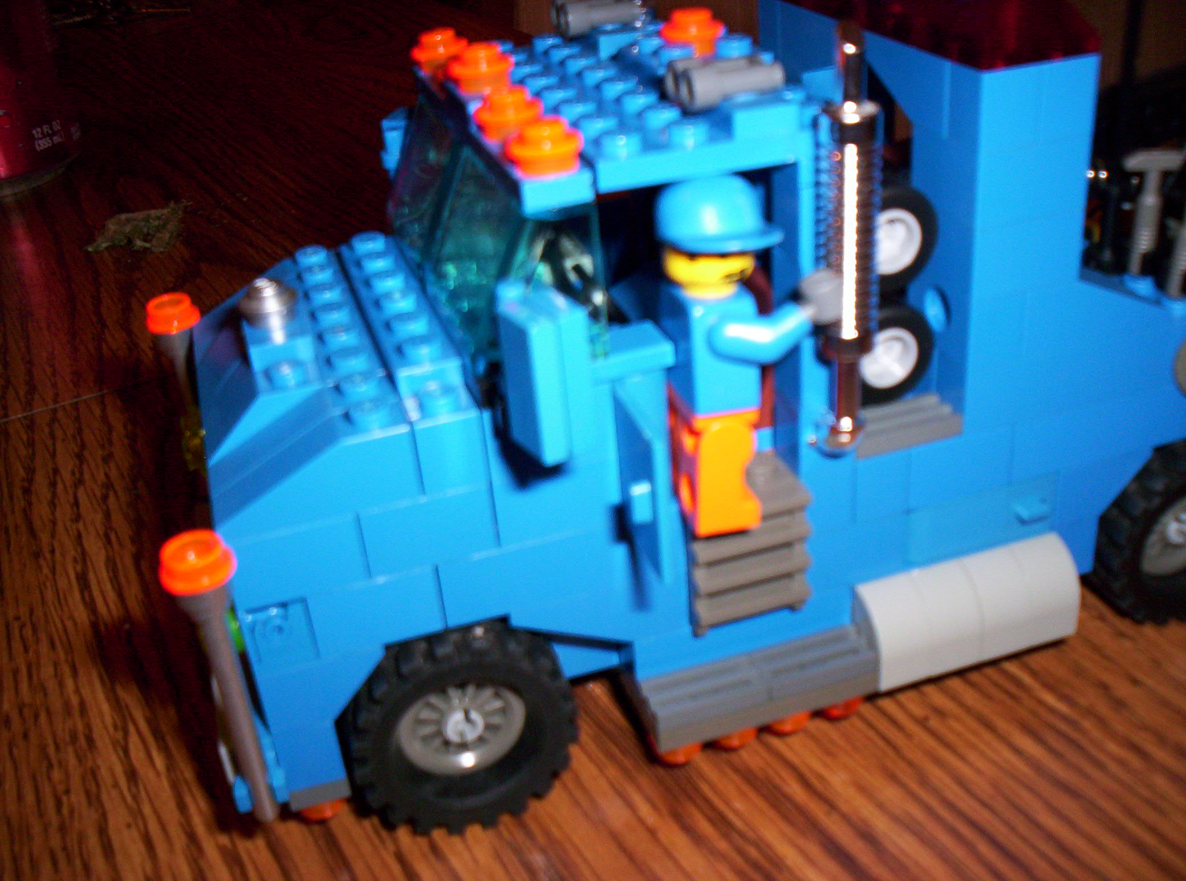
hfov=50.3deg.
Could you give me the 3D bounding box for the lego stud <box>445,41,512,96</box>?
[{"bbox_3d":[-0.014,-0.047,0.160,0.008,0.005,0.008,-13,30,-13],"label":"lego stud"}]

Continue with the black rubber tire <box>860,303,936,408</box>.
[{"bbox_3d":[0.039,-0.012,0.171,0.014,0.014,0.005,-13,30,-13],"label":"black rubber tire"}]

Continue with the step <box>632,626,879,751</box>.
[{"bbox_3d":[0.023,0.033,0.172,0.032,0.006,0.008,-13,30,-13],"label":"step"}]

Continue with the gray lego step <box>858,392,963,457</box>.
[{"bbox_3d":[0.041,-0.002,0.170,0.016,0.003,0.008,-13,30,-13],"label":"gray lego step"}]

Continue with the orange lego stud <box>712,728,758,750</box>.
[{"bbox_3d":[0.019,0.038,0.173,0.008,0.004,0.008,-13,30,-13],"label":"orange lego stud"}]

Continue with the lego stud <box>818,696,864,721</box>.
[{"bbox_3d":[0.035,0.035,0.178,0.008,0.004,0.008,-13,30,-13],"label":"lego stud"}]

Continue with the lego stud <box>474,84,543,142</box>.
[{"bbox_3d":[-0.010,-0.039,0.151,0.008,0.005,0.008,-4,29,3],"label":"lego stud"}]

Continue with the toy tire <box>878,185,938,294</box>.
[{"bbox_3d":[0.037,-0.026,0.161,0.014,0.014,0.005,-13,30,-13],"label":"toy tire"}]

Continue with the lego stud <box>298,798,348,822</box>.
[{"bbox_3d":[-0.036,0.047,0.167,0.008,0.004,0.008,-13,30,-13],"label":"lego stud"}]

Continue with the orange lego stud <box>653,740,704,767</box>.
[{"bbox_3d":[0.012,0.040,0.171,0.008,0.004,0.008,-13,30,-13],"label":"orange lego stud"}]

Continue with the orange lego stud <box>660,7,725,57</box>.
[{"bbox_3d":[0.013,-0.053,0.166,0.008,0.005,0.008,-4,29,2],"label":"orange lego stud"}]

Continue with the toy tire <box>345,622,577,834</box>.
[{"bbox_3d":[-0.017,0.036,0.166,0.030,0.030,0.014,-13,30,-13],"label":"toy tire"}]

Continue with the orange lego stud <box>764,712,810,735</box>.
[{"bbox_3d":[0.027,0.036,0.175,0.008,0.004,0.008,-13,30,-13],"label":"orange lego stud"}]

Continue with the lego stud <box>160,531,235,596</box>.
[{"bbox_3d":[-0.044,0.013,0.139,0.008,0.005,0.008,-13,30,-13],"label":"lego stud"}]

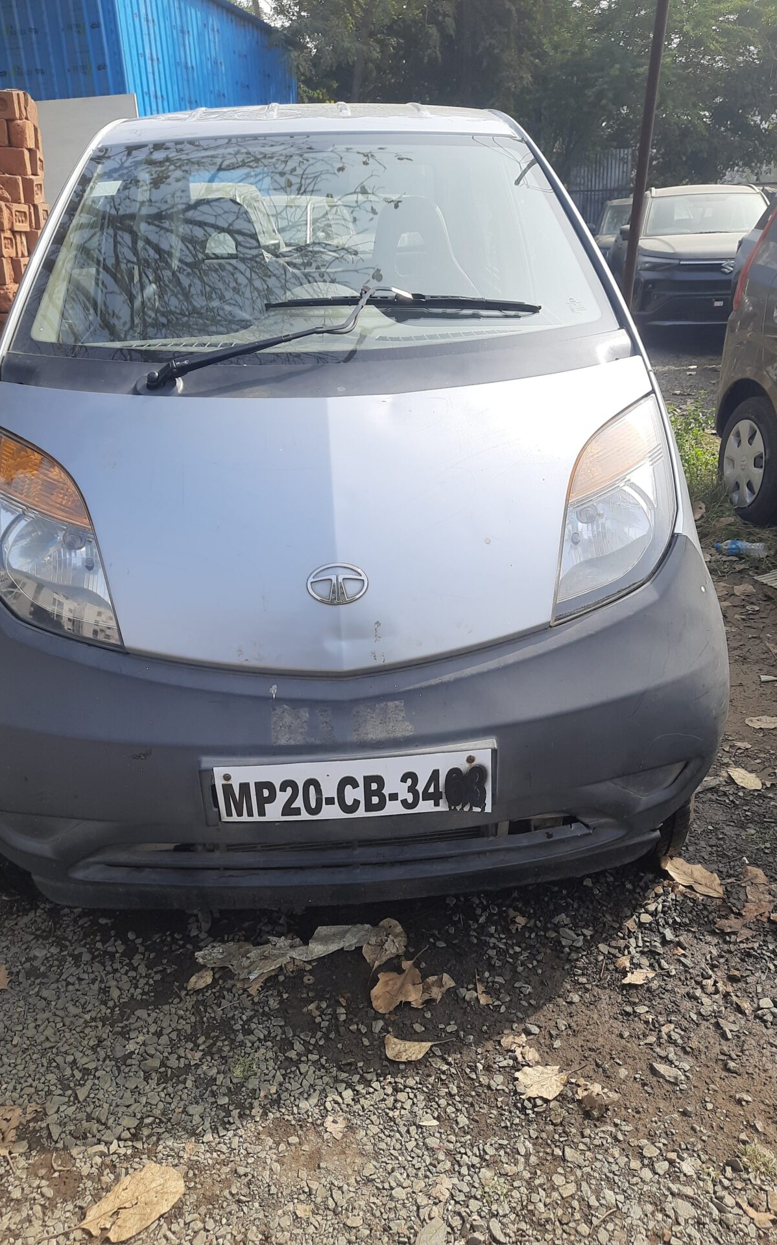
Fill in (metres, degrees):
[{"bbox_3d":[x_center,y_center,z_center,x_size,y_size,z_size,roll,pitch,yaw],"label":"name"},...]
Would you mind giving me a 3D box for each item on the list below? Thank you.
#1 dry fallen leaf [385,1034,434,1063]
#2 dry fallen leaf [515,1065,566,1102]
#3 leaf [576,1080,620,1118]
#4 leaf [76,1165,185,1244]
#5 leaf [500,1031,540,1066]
[{"bbox_3d":[0.031,0.732,1.549,0.083,0.020,0.049,4,25,13],"label":"dry fallen leaf"},{"bbox_3d":[0.255,0.757,1.482,0.087,0.020,0.060,-3,25,-2],"label":"dry fallen leaf"},{"bbox_3d":[0.330,0.766,1.450,0.065,0.030,0.056,19,31,36],"label":"leaf"},{"bbox_3d":[-0.373,0.843,1.310,0.148,0.020,0.089,-15,29,-28],"label":"leaf"},{"bbox_3d":[0.227,0.729,1.544,0.044,0.020,0.074,-12,27,-23],"label":"leaf"}]

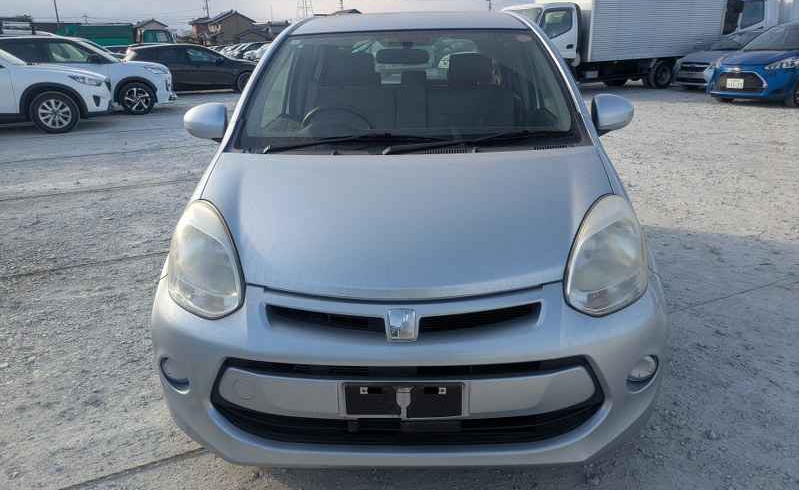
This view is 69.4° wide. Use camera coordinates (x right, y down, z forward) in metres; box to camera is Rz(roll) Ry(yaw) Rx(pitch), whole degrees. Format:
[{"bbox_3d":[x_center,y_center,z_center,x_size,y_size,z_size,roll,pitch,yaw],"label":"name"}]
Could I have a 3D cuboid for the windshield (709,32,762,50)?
[{"bbox_3d":[8.266,-4.945,14.087,0.850,0.430,1.400,-10,21,-23],"label":"windshield"}]

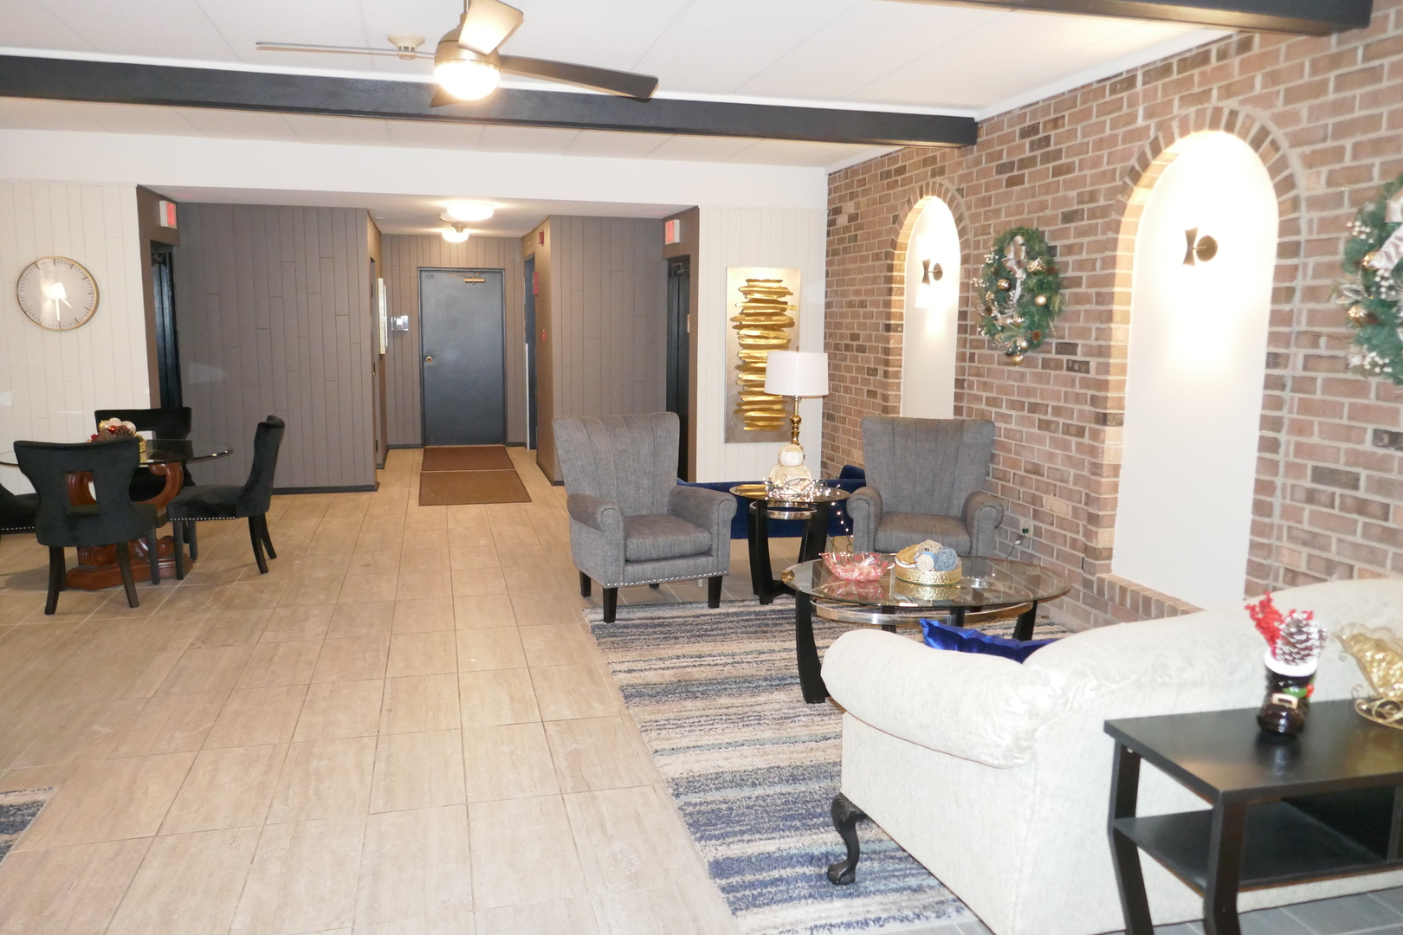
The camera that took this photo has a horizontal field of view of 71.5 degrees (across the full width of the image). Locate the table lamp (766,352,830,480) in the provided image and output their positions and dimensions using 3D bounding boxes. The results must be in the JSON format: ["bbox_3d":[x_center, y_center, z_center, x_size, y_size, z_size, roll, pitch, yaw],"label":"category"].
[{"bbox_3d":[0.535,-0.273,5.575,0.371,0.803,0.371,1,9,0],"label":"table lamp"}]

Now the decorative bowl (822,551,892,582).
[{"bbox_3d":[0.685,0.431,4.258,0.310,0.095,0.300,-1,9,-15],"label":"decorative bowl"}]

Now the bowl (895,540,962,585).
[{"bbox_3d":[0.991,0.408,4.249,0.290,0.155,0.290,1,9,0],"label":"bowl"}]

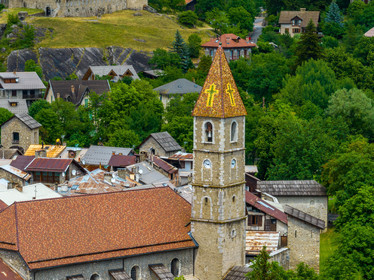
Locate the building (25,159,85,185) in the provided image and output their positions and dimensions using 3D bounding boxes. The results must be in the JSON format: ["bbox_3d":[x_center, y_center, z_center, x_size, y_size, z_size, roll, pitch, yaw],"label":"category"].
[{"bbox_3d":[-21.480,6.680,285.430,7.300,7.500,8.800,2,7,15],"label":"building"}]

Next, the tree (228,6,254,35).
[{"bbox_3d":[16.050,-34.700,512.540,8.000,9.300,8.000,0,7,0],"label":"tree"}]

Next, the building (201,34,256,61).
[{"bbox_3d":[11.360,-24.050,470.520,14.500,9.000,11.500,0,7,2],"label":"building"}]

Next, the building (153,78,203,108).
[{"bbox_3d":[-1.270,-9.360,400.550,10.800,9.500,11.000,-2,7,-13],"label":"building"}]

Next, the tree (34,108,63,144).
[{"bbox_3d":[-27.880,-2.570,350.440,5.800,7.600,5.800,0,7,0],"label":"tree"}]

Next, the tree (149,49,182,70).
[{"bbox_3d":[-5.820,-20.090,450.430,8.000,7.500,8.000,0,7,0],"label":"tree"}]

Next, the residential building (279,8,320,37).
[{"bbox_3d":[34.130,-35.040,525.490,12.000,8.500,9.000,1,7,12],"label":"residential building"}]

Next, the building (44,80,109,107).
[{"bbox_3d":[-23.920,-8.210,385.580,12.500,10.000,9.500,-2,7,-17],"label":"building"}]

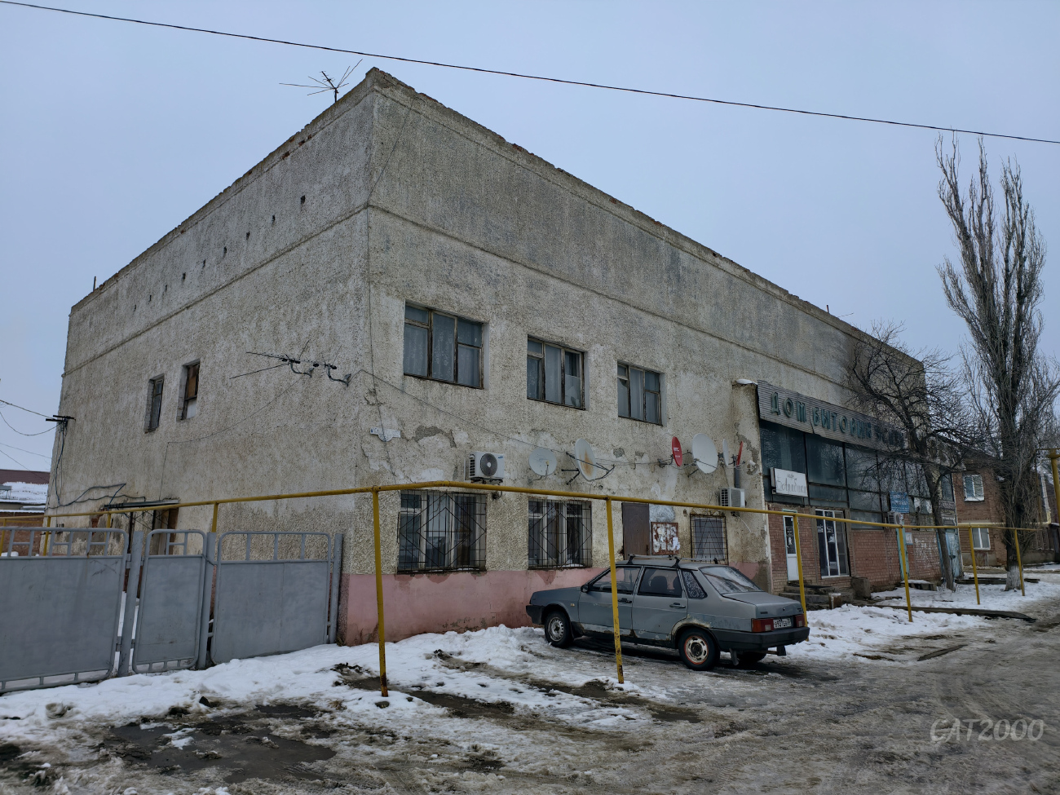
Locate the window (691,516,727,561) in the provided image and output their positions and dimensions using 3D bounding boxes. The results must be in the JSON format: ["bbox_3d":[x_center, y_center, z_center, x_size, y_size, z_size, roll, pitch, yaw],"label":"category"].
[{"bbox_3d":[4.835,3.846,18.999,0.150,1.318,1.796,-10,-15,43],"label":"window"}]

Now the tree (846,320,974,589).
[{"bbox_3d":[13.864,1.931,25.643,4.100,9.500,4.100,-10,-15,43],"label":"tree"}]

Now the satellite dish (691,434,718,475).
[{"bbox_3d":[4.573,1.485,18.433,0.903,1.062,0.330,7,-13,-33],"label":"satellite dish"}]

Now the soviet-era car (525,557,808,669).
[{"bbox_3d":[1.957,3.206,10.831,4.200,1.450,1.660,-10,-16,43],"label":"soviet-era car"}]

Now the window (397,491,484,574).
[{"bbox_3d":[-1.470,2.329,12.201,0.170,1.350,1.900,-10,-15,43],"label":"window"}]

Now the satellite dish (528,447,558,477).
[{"bbox_3d":[0.274,1.307,14.127,0.566,0.583,0.300,3,-11,-14],"label":"satellite dish"}]

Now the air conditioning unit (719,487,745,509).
[{"bbox_3d":[5.716,2.850,19.790,0.300,0.565,0.840,-10,-15,43],"label":"air conditioning unit"}]

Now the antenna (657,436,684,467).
[{"bbox_3d":[3.455,1.340,17.132,0.520,0.720,0.620,-7,-13,33],"label":"antenna"}]

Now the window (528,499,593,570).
[{"bbox_3d":[0.657,2.874,14.816,0.160,1.395,2.003,-10,-15,43],"label":"window"}]

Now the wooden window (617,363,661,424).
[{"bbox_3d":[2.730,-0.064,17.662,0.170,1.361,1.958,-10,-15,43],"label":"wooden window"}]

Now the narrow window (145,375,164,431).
[{"bbox_3d":[-9.870,0.156,18.650,1.057,1.413,0.180,-10,-15,43],"label":"narrow window"}]

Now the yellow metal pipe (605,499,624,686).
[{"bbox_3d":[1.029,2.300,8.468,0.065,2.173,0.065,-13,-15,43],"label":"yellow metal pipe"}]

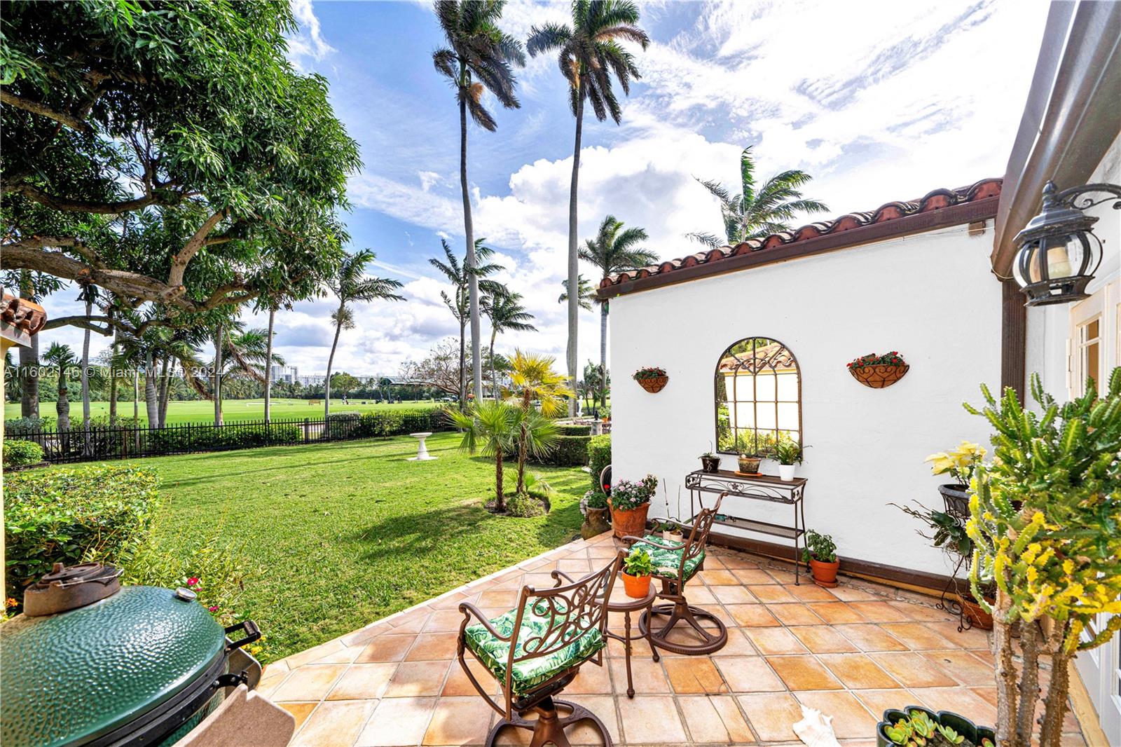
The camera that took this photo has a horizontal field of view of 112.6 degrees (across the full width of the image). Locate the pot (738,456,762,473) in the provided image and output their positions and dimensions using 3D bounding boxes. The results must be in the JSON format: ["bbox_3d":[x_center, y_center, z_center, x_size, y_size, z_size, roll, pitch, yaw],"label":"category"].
[{"bbox_3d":[1.820,0.880,3.600,0.205,0.155,0.205,-2,-3,40],"label":"pot"}]

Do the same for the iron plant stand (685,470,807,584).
[{"bbox_3d":[1.814,1.434,3.688,1.000,0.830,0.380,-4,-4,42],"label":"iron plant stand"}]

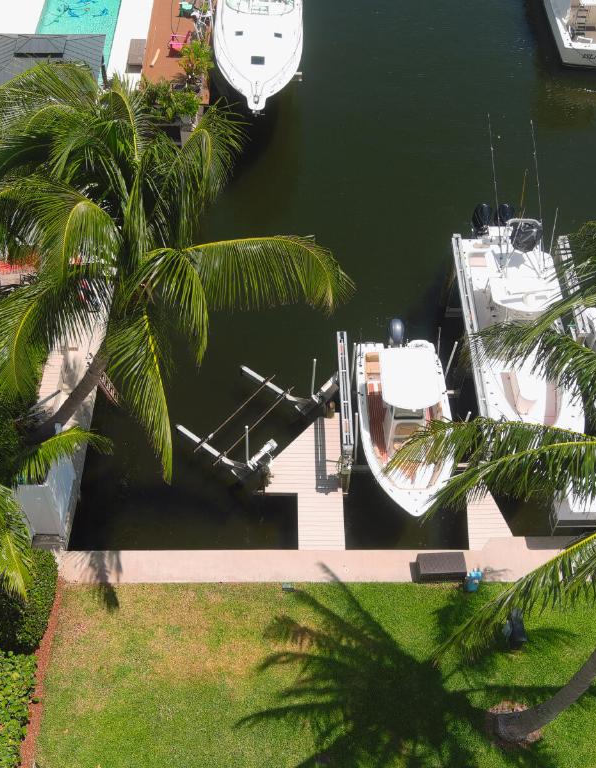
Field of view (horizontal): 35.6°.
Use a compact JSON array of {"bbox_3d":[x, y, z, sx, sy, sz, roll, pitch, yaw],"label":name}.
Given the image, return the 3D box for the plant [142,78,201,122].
[{"bbox_3d":[-5.000,-11.242,36.833,2.250,1.100,1.200,0,48,0],"label":"plant"}]

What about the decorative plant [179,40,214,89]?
[{"bbox_3d":[-4.150,-13.118,38.186,1.400,1.400,1.200,0,48,0],"label":"decorative plant"}]

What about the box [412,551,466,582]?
[{"bbox_3d":[3.560,4.581,23.111,1.160,0.520,0.580,-2,48,-2],"label":"box"}]

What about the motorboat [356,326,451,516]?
[{"bbox_3d":[3.000,0.775,25.744,2.600,2.700,7.000,0,48,0],"label":"motorboat"}]

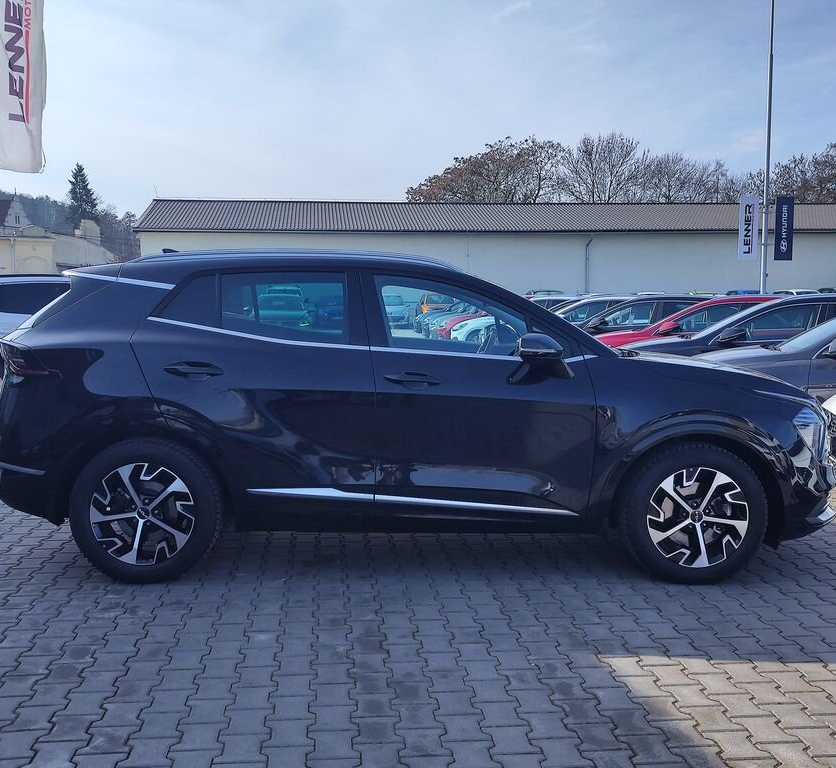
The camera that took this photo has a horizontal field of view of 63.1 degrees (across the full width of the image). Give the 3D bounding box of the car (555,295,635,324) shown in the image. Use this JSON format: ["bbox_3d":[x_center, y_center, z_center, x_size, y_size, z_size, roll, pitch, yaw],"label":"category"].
[{"bbox_3d":[3.900,-1.247,15.700,4.300,1.530,1.800,1,7,14],"label":"car"}]

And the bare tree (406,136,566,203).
[{"bbox_3d":[5.200,-11.189,52.000,11.500,12.800,11.000,0,7,0],"label":"bare tree"}]

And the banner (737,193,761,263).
[{"bbox_3d":[7.492,-3.542,15.400,0.460,1.500,0.040,-1,7,-9],"label":"banner"}]

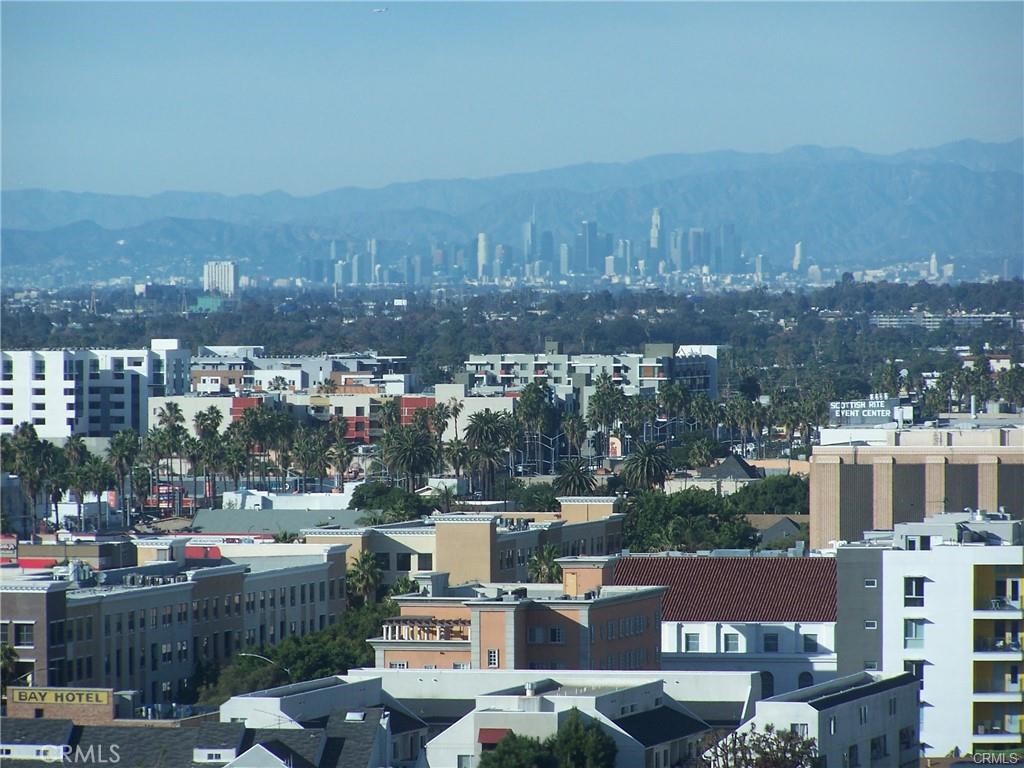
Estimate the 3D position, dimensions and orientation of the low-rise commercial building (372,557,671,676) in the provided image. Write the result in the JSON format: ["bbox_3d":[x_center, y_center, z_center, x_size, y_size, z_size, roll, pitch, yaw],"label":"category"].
[{"bbox_3d":[0.382,22.817,691.220,18.811,15.000,36.659,0,1,12],"label":"low-rise commercial building"}]

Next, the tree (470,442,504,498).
[{"bbox_3d":[-3.890,15.360,1260.080,5.400,12.120,5.400,0,1,0],"label":"tree"}]

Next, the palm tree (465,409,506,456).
[{"bbox_3d":[-4.630,11.990,1384.940,7.340,15.420,7.340,0,1,0],"label":"palm tree"}]

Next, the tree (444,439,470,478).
[{"bbox_3d":[-9.830,14.480,1429.890,4.690,9.300,4.690,0,1,0],"label":"tree"}]

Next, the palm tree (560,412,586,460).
[{"bbox_3d":[12.174,12.180,1569.284,5.147,12.683,5.147,0,1,0],"label":"palm tree"}]

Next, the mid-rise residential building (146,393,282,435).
[{"bbox_3d":[-58.600,10.020,1556.360,24.500,15.420,25.000,0,1,12],"label":"mid-rise residential building"}]

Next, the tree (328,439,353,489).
[{"bbox_3d":[-29.829,15.279,1378.842,4.174,11.603,4.174,0,1,12],"label":"tree"}]

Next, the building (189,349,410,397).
[{"bbox_3d":[-47.290,3.800,1764.360,41.000,22.700,40.000,0,1,12],"label":"building"}]

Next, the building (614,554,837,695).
[{"bbox_3d":[20.870,21.950,697.210,24.000,14.200,20.000,0,1,12],"label":"building"}]

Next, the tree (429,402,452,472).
[{"bbox_3d":[-13.170,11.080,1459.900,4.420,15.340,4.420,0,1,0],"label":"tree"}]

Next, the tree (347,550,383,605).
[{"bbox_3d":[-13.950,22.637,749.722,3.405,13.789,3.405,0,1,12],"label":"tree"}]

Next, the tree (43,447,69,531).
[{"bbox_3d":[-69.138,16.469,1200.598,3.938,14.011,3.938,0,1,0],"label":"tree"}]

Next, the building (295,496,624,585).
[{"bbox_3d":[-4.560,19.850,822.500,20.000,15.000,64.000,0,1,12],"label":"building"}]

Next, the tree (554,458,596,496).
[{"bbox_3d":[9.610,16.750,1200.070,6.360,10.950,6.360,0,1,0],"label":"tree"}]

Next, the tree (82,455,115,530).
[{"bbox_3d":[-62.240,16.350,1193.270,4.820,11.500,4.820,0,1,0],"label":"tree"}]

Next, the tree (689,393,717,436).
[{"bbox_3d":[39.880,8.980,1659.500,5.860,14.410,5.860,0,1,0],"label":"tree"}]

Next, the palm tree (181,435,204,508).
[{"bbox_3d":[-51.436,15.293,1276.213,3.864,14.331,3.864,0,1,0],"label":"palm tree"}]

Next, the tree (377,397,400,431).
[{"bbox_3d":[-21.810,11.040,1400.110,4.240,16.960,4.240,0,1,0],"label":"tree"}]

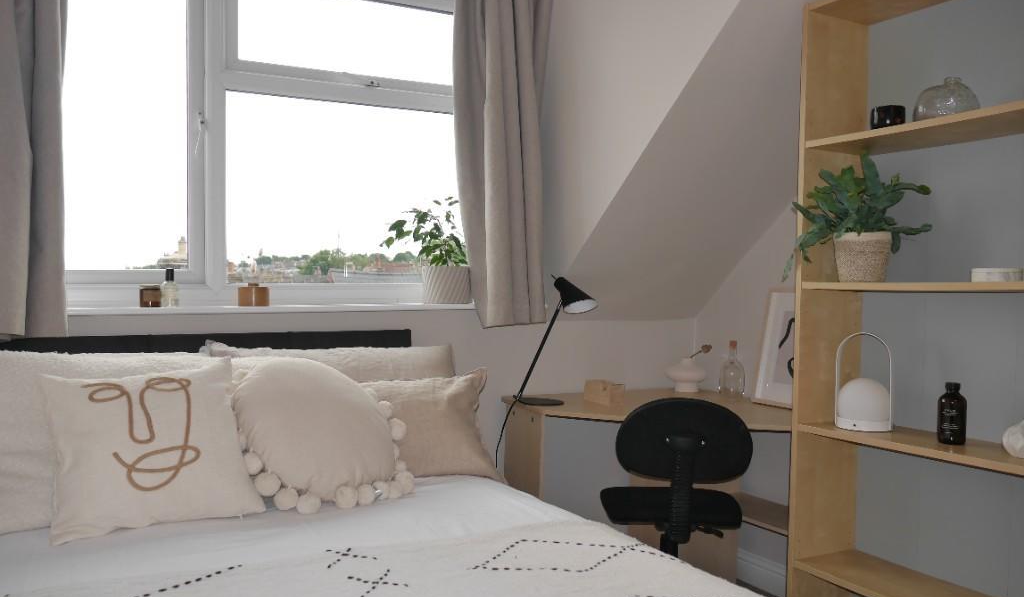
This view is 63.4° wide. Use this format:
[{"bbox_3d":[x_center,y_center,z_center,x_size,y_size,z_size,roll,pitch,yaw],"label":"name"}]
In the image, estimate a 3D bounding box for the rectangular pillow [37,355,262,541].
[{"bbox_3d":[-0.873,0.353,2.015,0.450,0.430,0.140,-1,-35,-34],"label":"rectangular pillow"}]

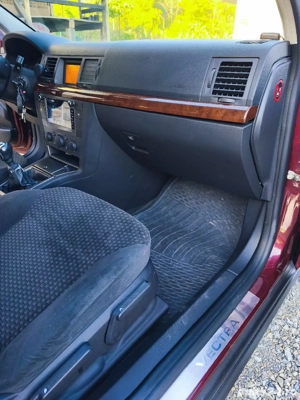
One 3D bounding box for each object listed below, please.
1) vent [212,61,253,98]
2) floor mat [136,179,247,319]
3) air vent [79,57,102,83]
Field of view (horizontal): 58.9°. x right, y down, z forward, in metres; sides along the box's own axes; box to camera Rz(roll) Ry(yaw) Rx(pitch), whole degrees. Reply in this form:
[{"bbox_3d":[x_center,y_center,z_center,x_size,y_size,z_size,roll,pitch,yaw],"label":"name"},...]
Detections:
[{"bbox_3d":[0.179,-0.256,0.569,0.074,0.072,0.025,16,15,27],"label":"vent"},{"bbox_3d":[0.108,0.104,1.005,0.450,0.070,0.640,25,43,37],"label":"floor mat"},{"bbox_3d":[-0.188,-0.419,0.872,0.082,0.074,0.025,22,15,34],"label":"air vent"}]

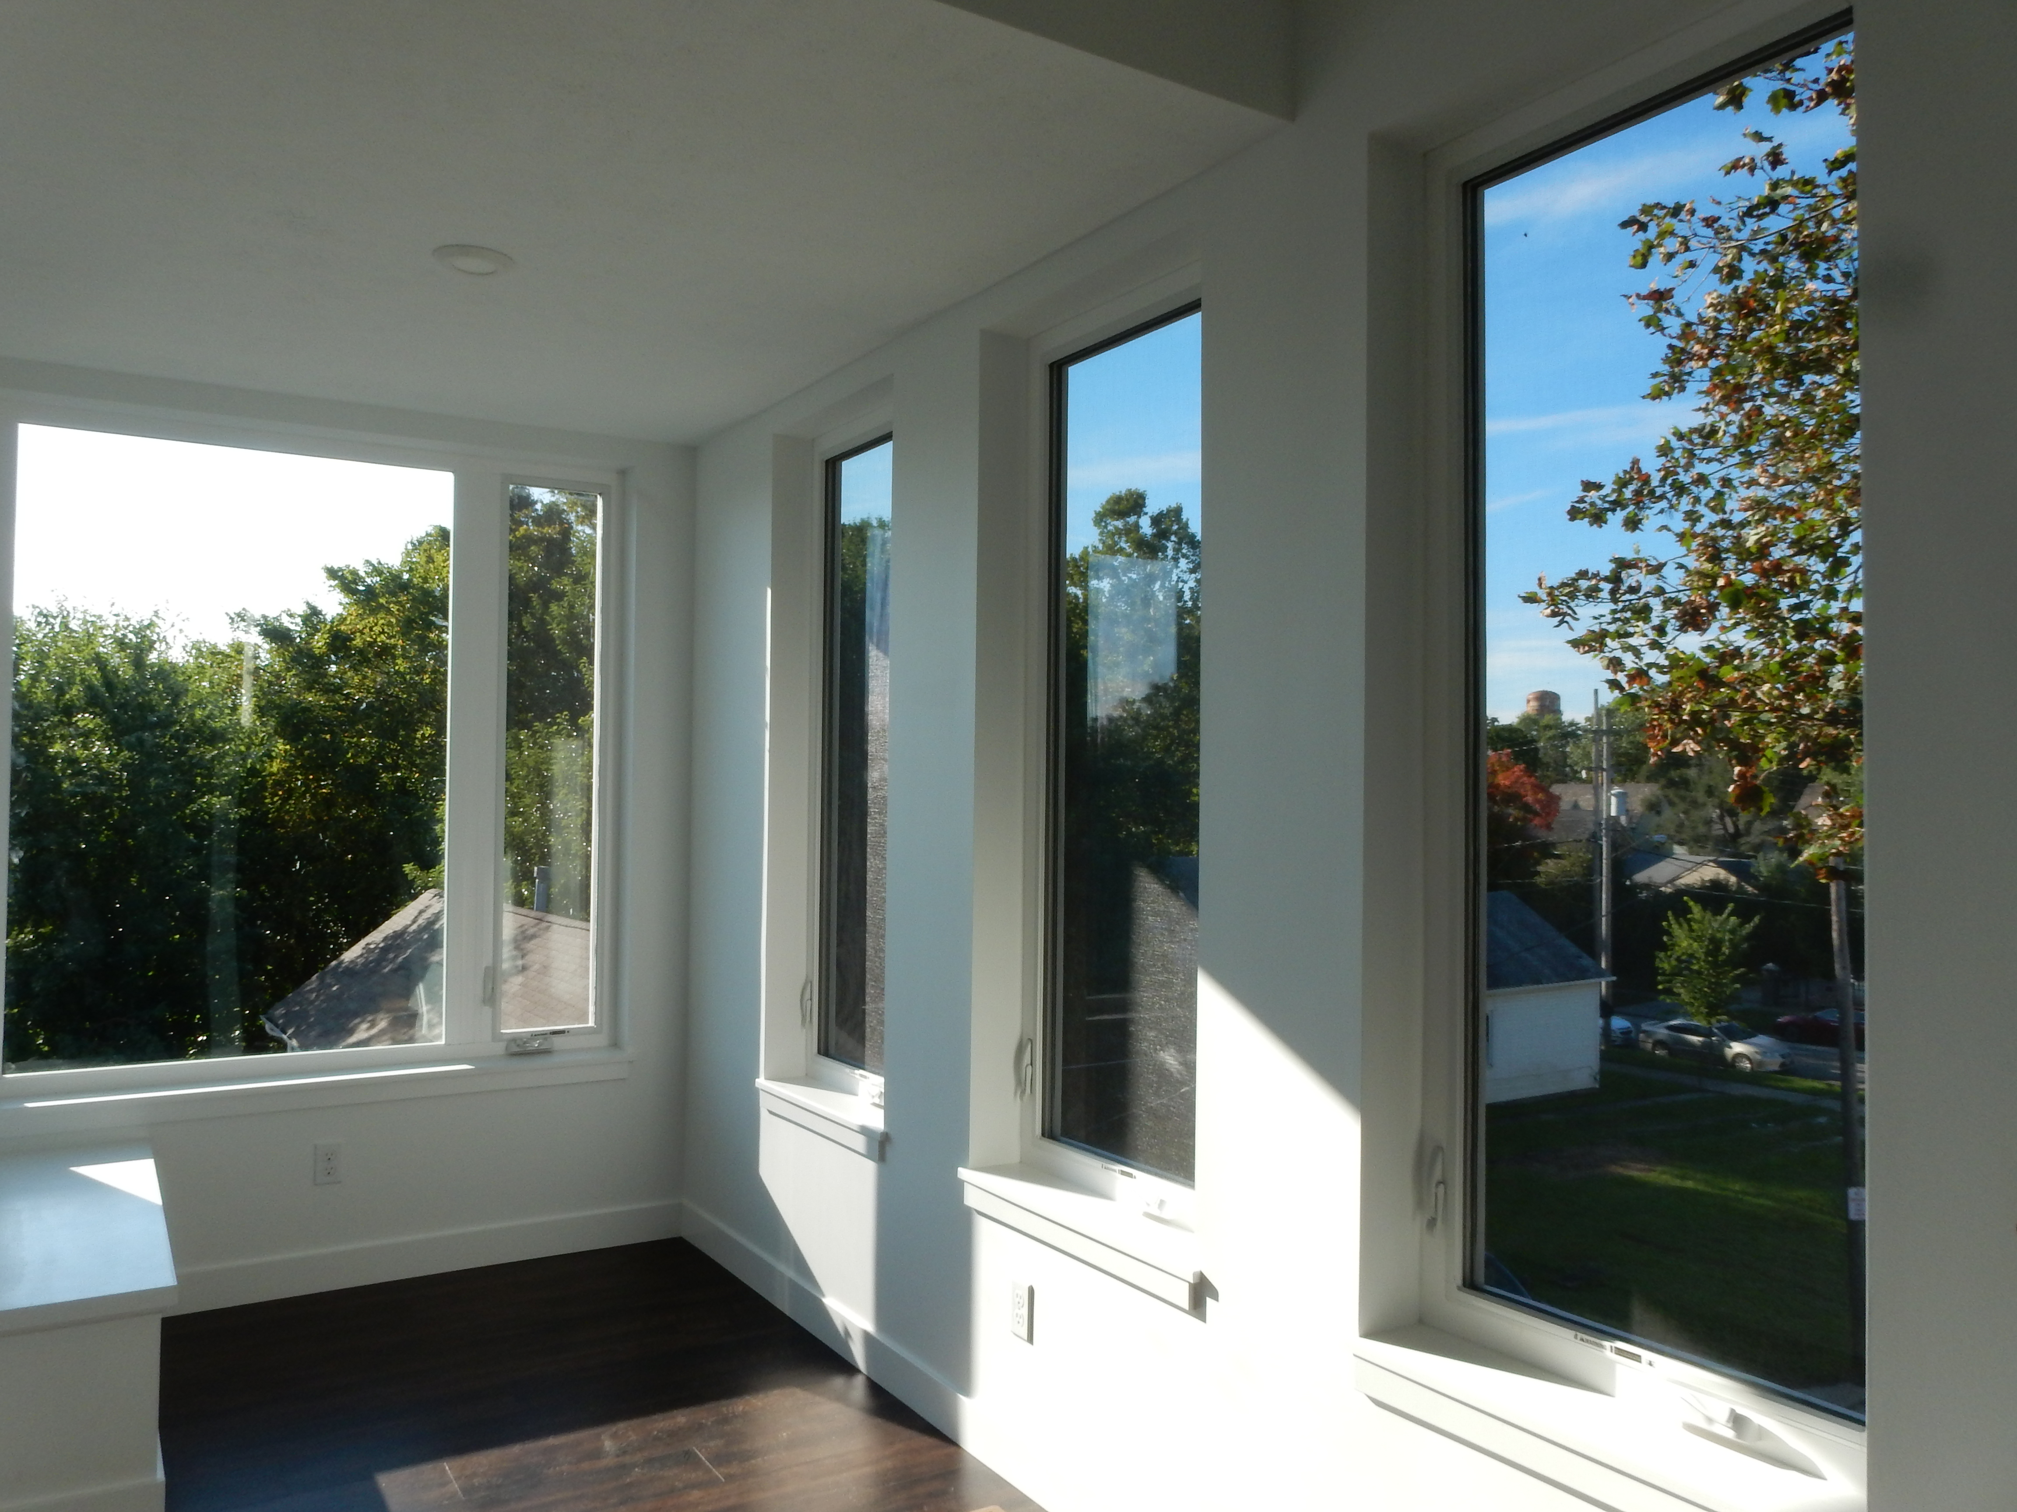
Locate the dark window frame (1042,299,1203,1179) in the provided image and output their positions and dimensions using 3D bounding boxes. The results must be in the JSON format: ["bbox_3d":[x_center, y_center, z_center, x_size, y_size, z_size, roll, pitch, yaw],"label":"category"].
[{"bbox_3d":[0.266,-0.024,2.942,0.062,1.700,0.597,2,-2,-32],"label":"dark window frame"}]

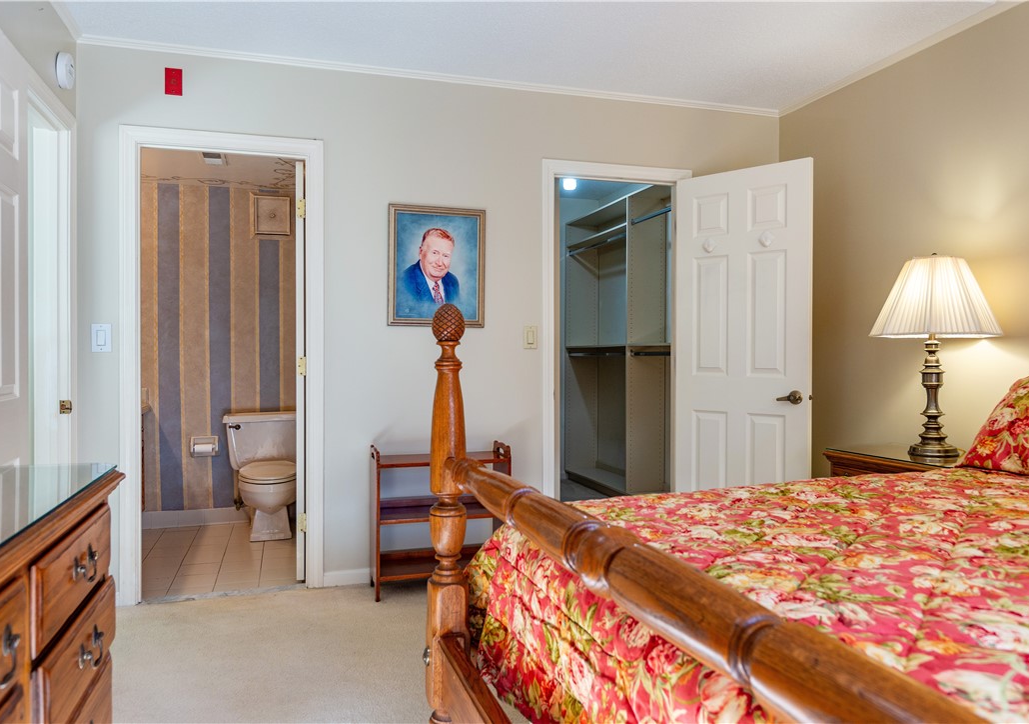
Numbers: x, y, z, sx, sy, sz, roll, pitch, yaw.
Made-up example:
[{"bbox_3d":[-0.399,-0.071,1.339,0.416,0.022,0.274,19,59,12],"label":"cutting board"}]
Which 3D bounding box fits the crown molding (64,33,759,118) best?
[{"bbox_3d":[-0.185,-1.385,3.567,3.510,0.030,0.036,0,0,-16],"label":"crown molding"}]

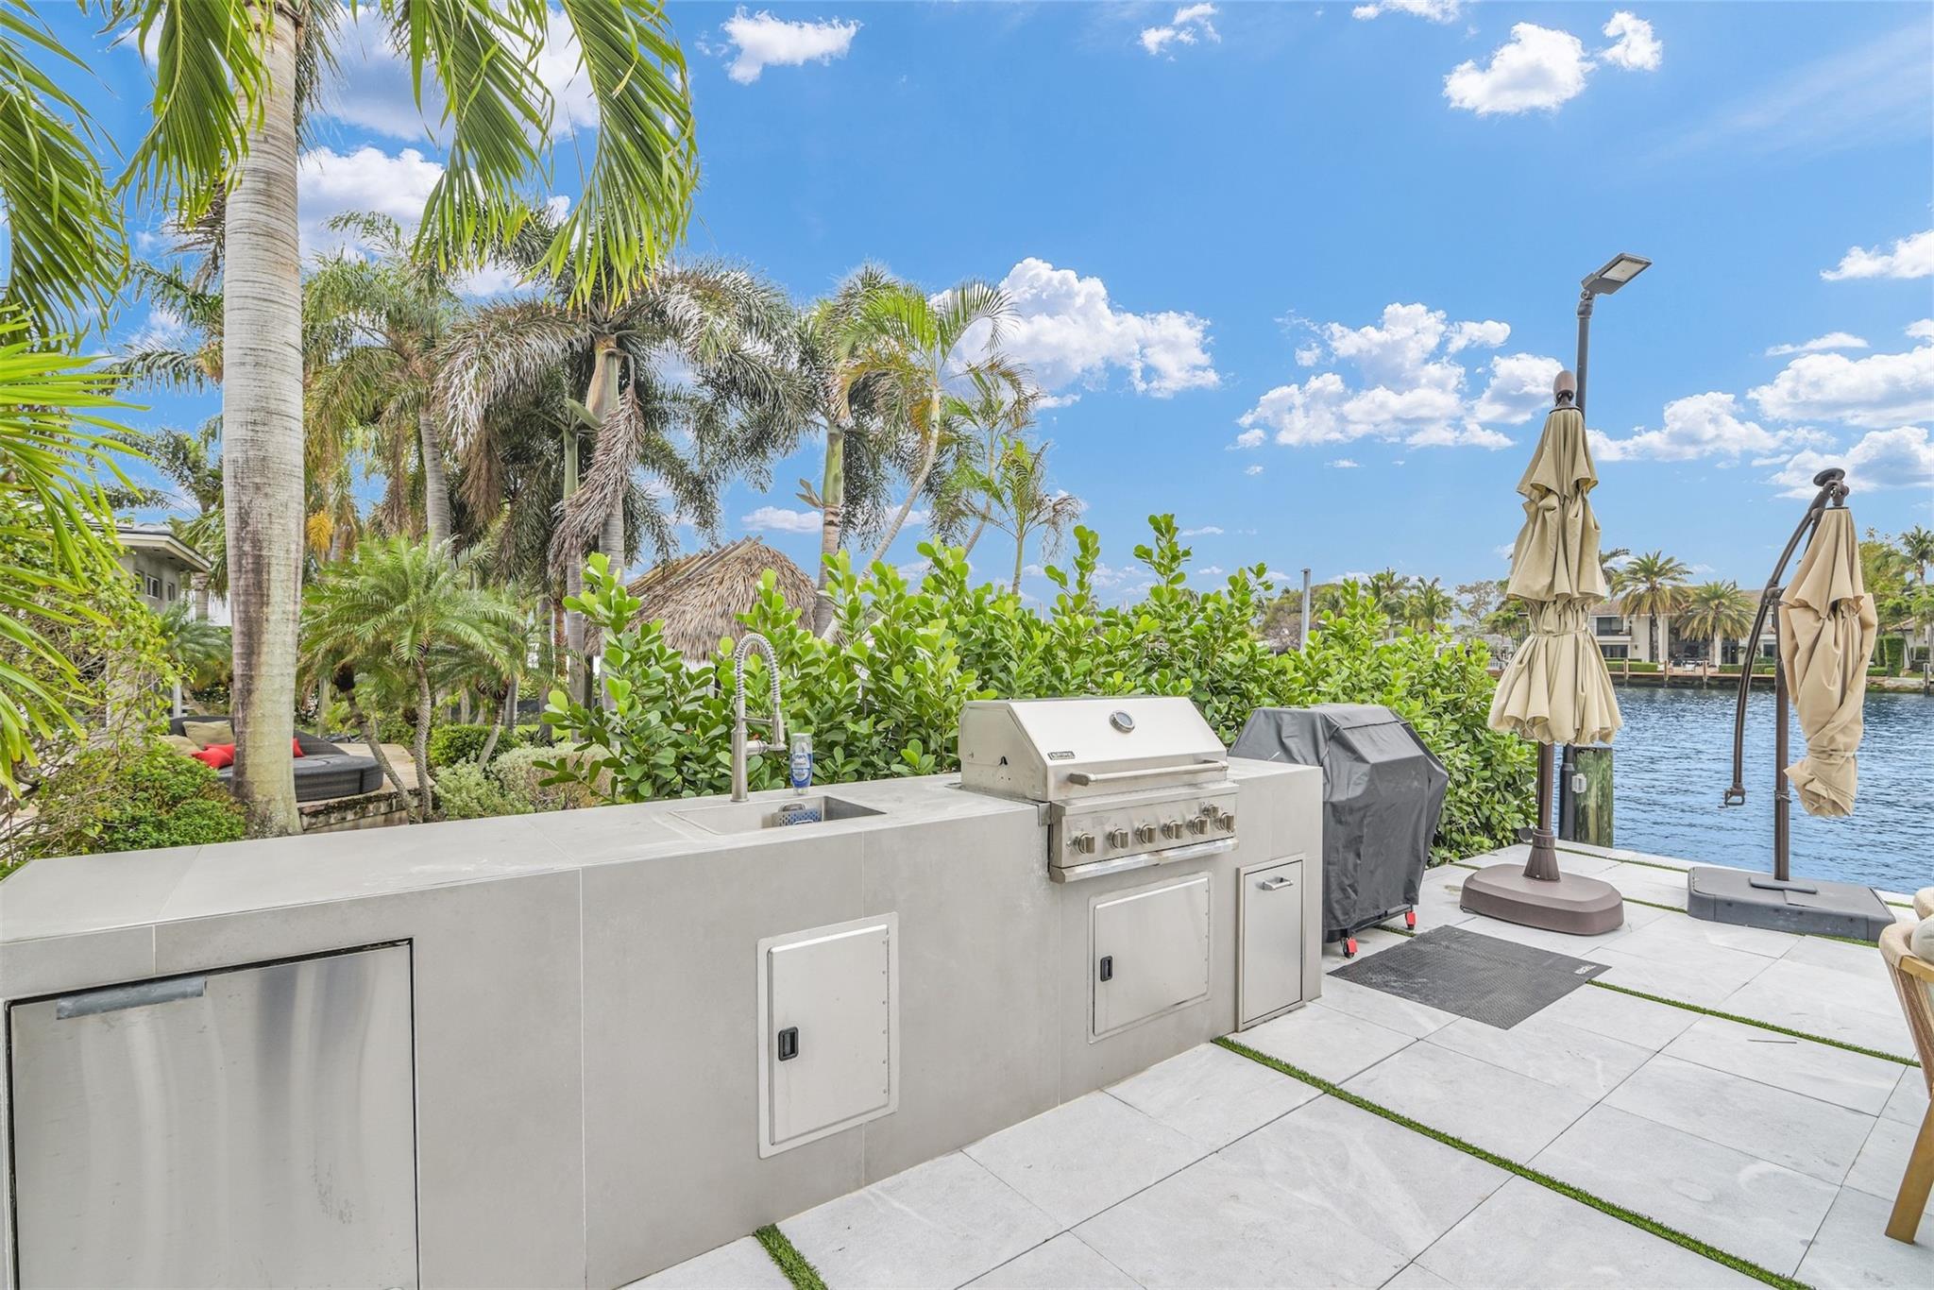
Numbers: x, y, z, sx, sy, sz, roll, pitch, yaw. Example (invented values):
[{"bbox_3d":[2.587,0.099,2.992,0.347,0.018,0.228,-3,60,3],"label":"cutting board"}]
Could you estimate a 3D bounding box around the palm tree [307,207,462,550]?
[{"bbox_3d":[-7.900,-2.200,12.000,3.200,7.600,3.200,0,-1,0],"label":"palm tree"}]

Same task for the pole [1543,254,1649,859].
[{"bbox_3d":[5.060,-0.720,6.930,0.400,4.850,0.550,0,-1,-27],"label":"pole"}]

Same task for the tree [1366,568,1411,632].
[{"bbox_3d":[41.618,-2.670,85.000,4.100,9.740,4.100,0,-1,26],"label":"tree"}]

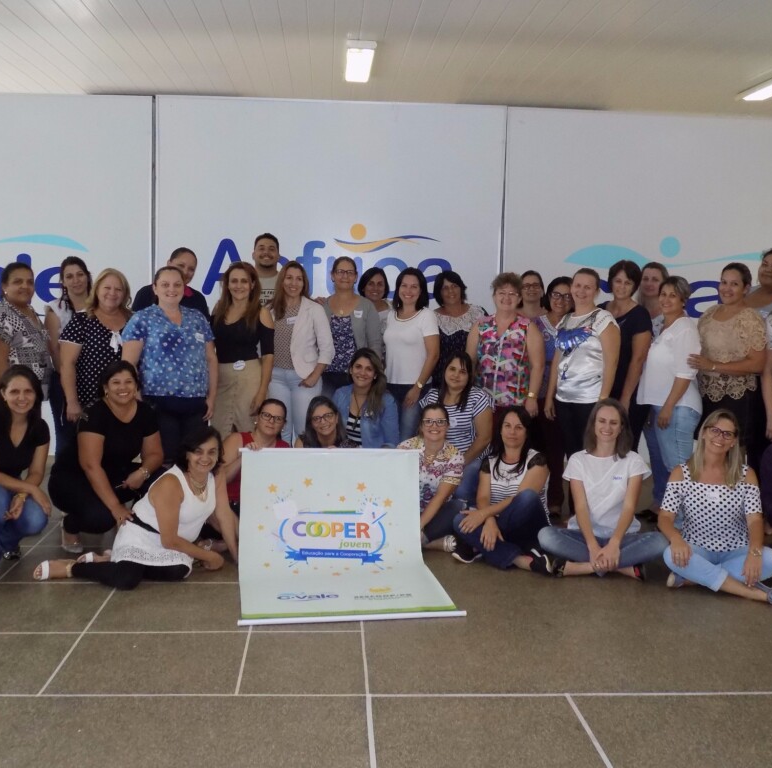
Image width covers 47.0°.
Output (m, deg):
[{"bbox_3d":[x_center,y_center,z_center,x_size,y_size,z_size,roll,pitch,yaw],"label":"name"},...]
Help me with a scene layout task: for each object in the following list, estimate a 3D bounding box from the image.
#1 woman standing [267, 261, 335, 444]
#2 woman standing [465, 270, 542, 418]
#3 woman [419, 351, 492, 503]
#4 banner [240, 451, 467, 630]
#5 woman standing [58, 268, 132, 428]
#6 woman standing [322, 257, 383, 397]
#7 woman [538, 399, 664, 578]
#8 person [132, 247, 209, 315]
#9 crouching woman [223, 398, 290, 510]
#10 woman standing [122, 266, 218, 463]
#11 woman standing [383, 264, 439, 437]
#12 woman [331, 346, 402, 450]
[{"bbox_3d":[-0.572,0.011,5.836,0.480,1.619,0.330,4,7,23],"label":"woman standing"},{"bbox_3d":[0.714,0.114,5.456,0.500,1.580,0.320,3,7,15],"label":"woman standing"},{"bbox_3d":[0.423,0.351,5.250,0.500,1.070,0.620,3,6,12],"label":"woman"},{"bbox_3d":[-0.205,0.704,4.355,1.030,0.610,0.880,2,6,1],"label":"banner"},{"bbox_3d":[-1.762,0.068,5.431,0.520,1.538,0.360,-1,7,-23],"label":"woman standing"},{"bbox_3d":[-0.221,-0.045,6.188,0.500,1.672,0.320,2,6,6],"label":"woman standing"},{"bbox_3d":[1.169,0.530,4.849,0.670,0.873,0.650,2,6,9],"label":"woman"},{"bbox_3d":[-1.383,-0.035,5.750,0.530,1.696,0.340,0,6,-10],"label":"person"},{"bbox_3d":[-0.707,0.492,5.163,0.580,0.801,0.650,1,6,-6],"label":"crouching woman"},{"bbox_3d":[-1.291,0.106,5.325,0.560,1.608,0.360,-1,7,-22],"label":"woman standing"},{"bbox_3d":[0.164,0.072,5.765,0.430,1.638,0.320,3,7,18],"label":"woman standing"},{"bbox_3d":[-0.120,0.328,5.459,0.550,1.089,0.650,3,6,14],"label":"woman"}]

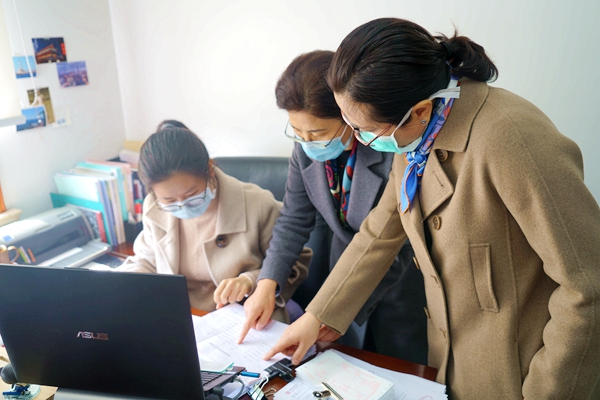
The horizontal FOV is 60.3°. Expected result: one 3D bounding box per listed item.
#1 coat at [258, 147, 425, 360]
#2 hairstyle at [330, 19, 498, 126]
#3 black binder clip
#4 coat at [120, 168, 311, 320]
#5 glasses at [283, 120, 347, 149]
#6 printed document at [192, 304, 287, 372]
[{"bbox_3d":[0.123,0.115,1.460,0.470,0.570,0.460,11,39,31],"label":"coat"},{"bbox_3d":[0.198,-0.231,0.950,0.260,0.190,0.180,-38,31,-3],"label":"hairstyle"},{"bbox_3d":[-0.043,0.370,1.120,0.045,0.025,0.050,16,24,42],"label":"black binder clip"},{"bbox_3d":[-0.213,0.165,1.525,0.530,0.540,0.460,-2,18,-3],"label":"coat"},{"bbox_3d":[0.053,-0.194,1.278,0.140,0.045,0.140,20,57,39],"label":"glasses"},{"bbox_3d":[-0.144,0.339,1.255,0.295,0.010,0.210,16,24,42],"label":"printed document"}]

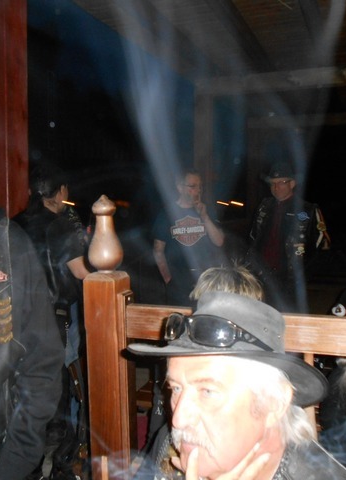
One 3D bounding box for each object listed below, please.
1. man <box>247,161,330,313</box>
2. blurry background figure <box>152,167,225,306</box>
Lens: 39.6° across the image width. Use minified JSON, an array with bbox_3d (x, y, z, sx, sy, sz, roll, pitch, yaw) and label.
[{"bbox_3d":[0.810,0.350,3.380,0.580,1.800,0.380,1,5,30],"label":"man"},{"bbox_3d":[0.129,0.360,3.560,0.550,1.760,0.360,-1,4,-5],"label":"blurry background figure"}]

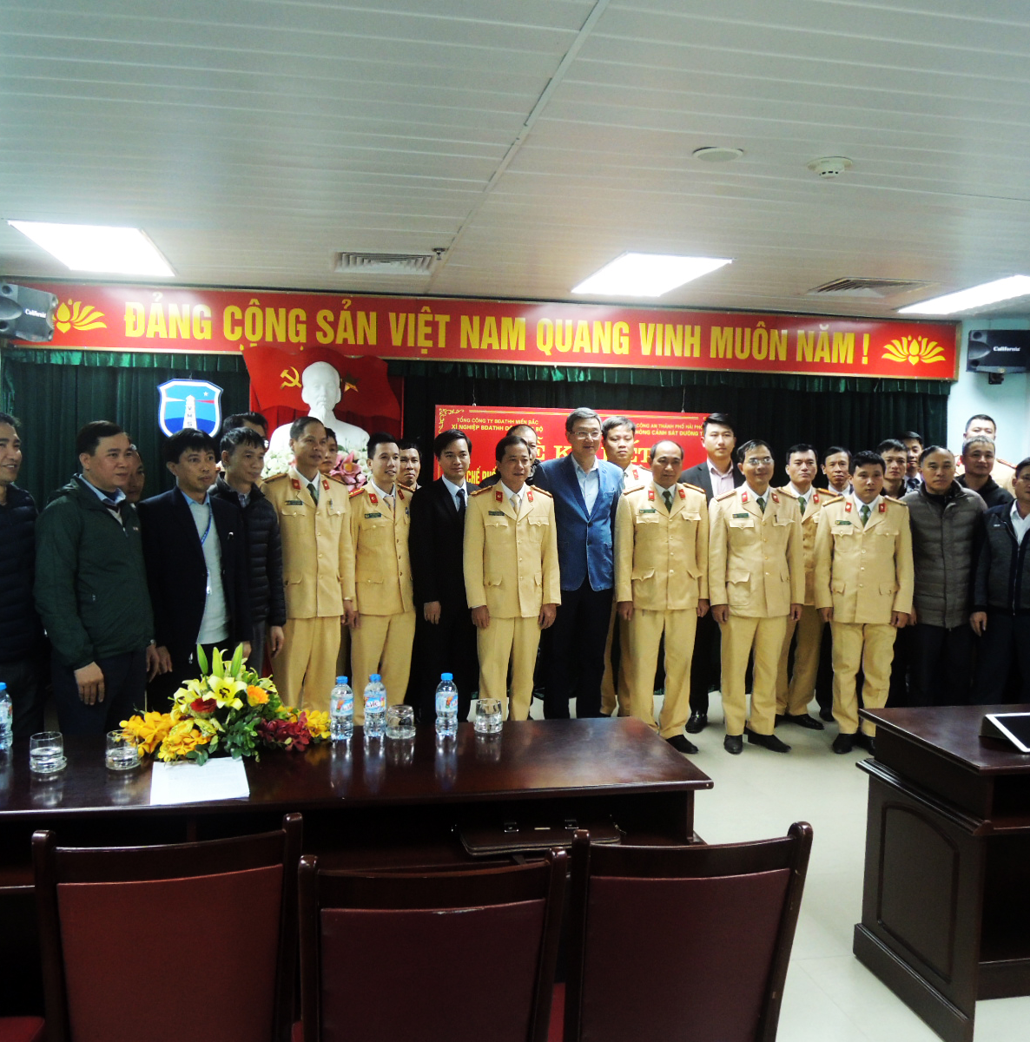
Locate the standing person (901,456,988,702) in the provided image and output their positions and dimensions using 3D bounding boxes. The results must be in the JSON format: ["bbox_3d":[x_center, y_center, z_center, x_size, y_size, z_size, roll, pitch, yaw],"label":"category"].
[{"bbox_3d":[2.402,0.418,5.363,0.500,1.650,0.310,3,4,24],"label":"standing person"}]

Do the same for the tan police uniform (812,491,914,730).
[{"bbox_3d":[1.914,0.521,5.283,0.530,1.350,0.300,2,4,20],"label":"tan police uniform"}]

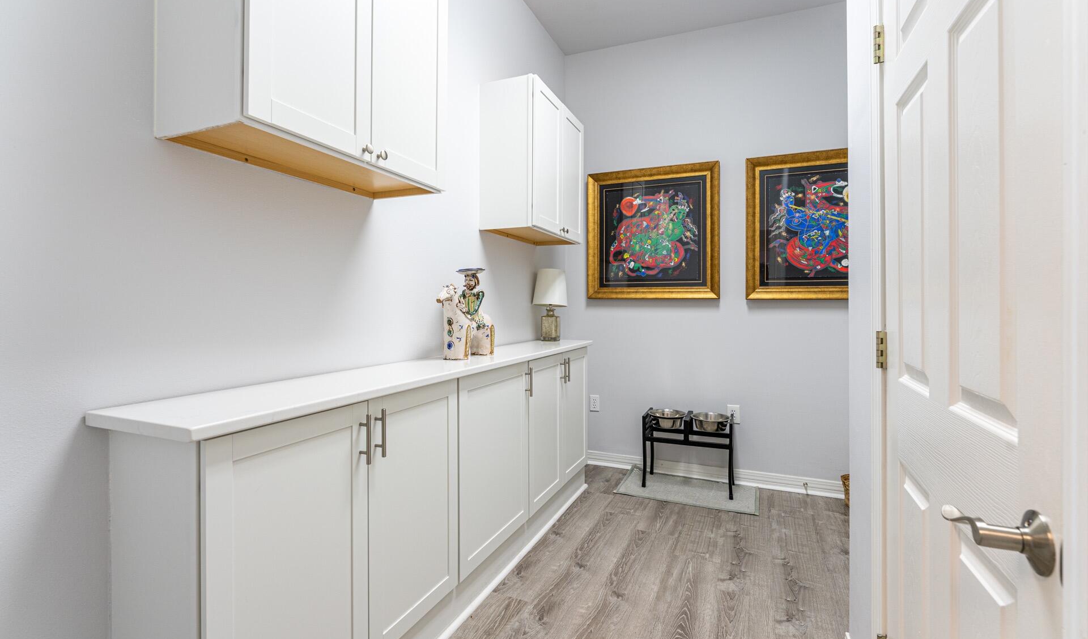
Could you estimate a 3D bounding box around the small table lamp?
[{"bbox_3d":[0.041,-0.090,3.099,0.225,0.470,0.225,0,1,24],"label":"small table lamp"}]

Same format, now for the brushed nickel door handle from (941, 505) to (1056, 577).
[{"bbox_3d":[0.521,0.237,0.571,0.060,0.066,0.145,0,1,24],"label":"brushed nickel door handle"}]

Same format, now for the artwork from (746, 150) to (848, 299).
[{"bbox_3d":[1.735,-0.578,2.955,0.915,0.905,0.040,0,1,24],"label":"artwork"}]

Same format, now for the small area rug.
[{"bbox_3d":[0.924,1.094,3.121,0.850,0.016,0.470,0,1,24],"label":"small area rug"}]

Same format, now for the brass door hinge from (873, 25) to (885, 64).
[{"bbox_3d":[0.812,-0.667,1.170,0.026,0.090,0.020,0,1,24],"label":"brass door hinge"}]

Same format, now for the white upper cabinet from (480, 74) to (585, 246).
[{"bbox_3d":[-0.032,-0.866,2.844,0.315,0.765,0.775,0,1,24],"label":"white upper cabinet"}]

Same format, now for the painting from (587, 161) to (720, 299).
[{"bbox_3d":[0.748,-0.599,3.394,0.915,0.905,0.040,0,1,24],"label":"painting"}]

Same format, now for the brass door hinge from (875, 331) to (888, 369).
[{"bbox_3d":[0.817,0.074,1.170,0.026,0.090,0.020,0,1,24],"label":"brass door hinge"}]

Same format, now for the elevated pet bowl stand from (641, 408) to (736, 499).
[{"bbox_3d":[0.954,0.865,3.178,0.560,0.475,0.290,0,1,24],"label":"elevated pet bowl stand"}]

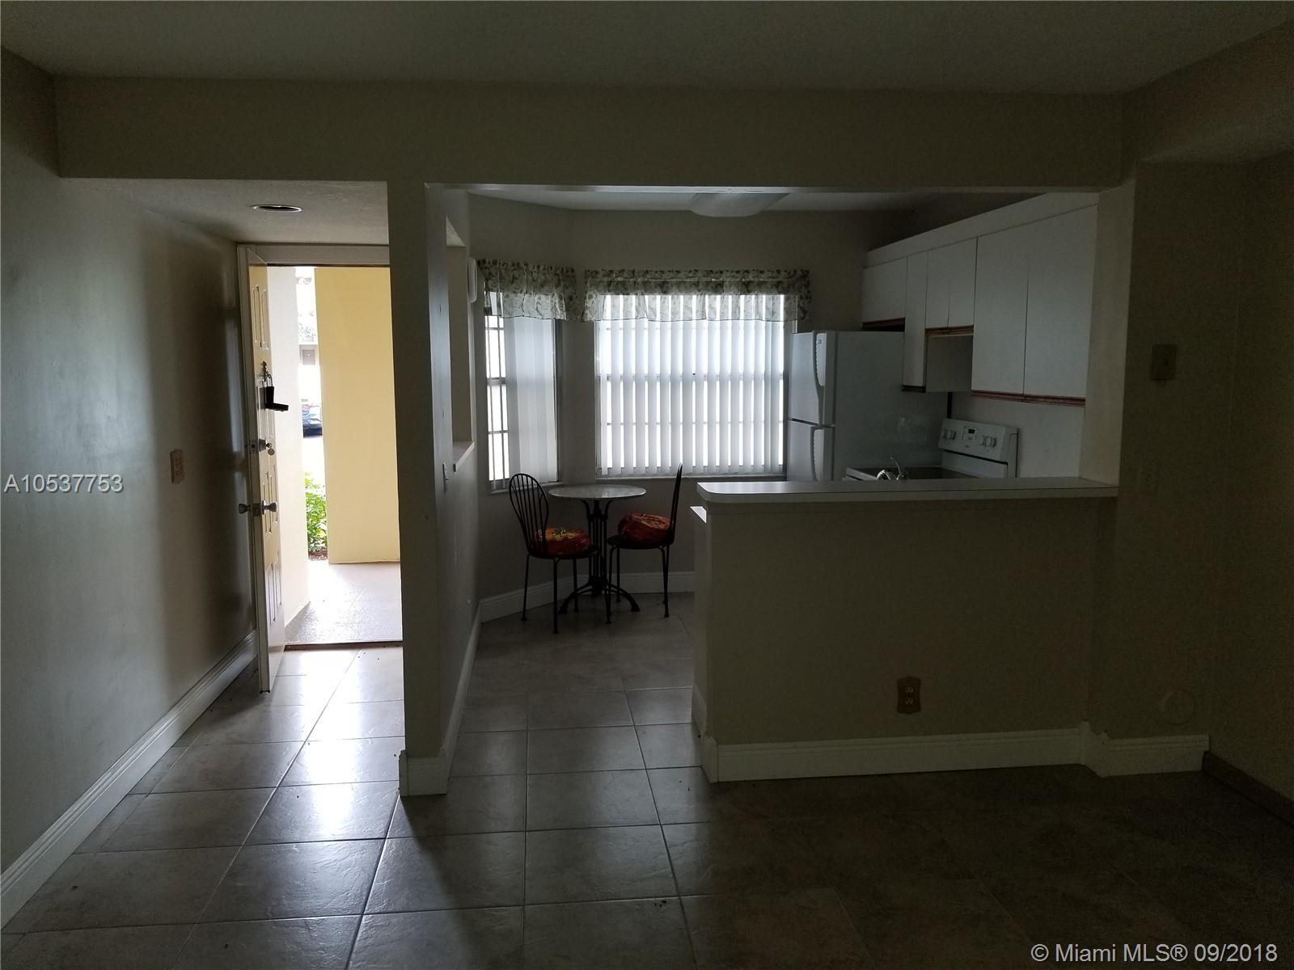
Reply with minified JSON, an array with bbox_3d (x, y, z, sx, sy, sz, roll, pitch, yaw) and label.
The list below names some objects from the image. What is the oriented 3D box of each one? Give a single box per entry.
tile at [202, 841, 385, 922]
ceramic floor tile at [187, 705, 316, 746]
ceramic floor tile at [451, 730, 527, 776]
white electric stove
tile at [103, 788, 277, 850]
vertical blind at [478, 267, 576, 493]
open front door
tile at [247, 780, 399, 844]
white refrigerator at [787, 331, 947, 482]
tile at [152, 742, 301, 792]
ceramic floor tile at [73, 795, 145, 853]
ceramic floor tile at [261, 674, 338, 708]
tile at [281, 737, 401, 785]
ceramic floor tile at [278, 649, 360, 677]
[{"bbox_3d":[-1.046,1.194,2.936,0.450,0.012,0.439,-1,8,-6],"label":"tile"},{"bbox_3d":[-1.651,1.034,4.200,0.450,0.010,0.450,-1,7,-7],"label":"ceramic floor tile"},{"bbox_3d":[-0.614,1.062,3.821,0.284,0.009,0.438,-1,7,-7],"label":"ceramic floor tile"},{"bbox_3d":[1.534,0.262,5.438,0.694,1.193,0.765,-1,7,-7],"label":"white electric stove"},{"bbox_3d":[-1.549,1.143,3.322,0.450,0.010,0.450,-1,7,-7],"label":"tile"},{"bbox_3d":[-0.708,-0.649,5.794,0.100,1.288,0.656,7,10,40],"label":"vertical blind"},{"bbox_3d":[-1.879,-0.080,4.775,0.045,2.028,0.750,-2,7,-15],"label":"open front door"},{"bbox_3d":[-1.100,1.138,3.374,0.450,0.010,0.450,-1,7,-7],"label":"tile"},{"bbox_3d":[1.354,-0.088,6.147,0.774,1.715,0.730,-1,7,-7],"label":"white refrigerator"},{"bbox_3d":[-1.593,1.084,3.749,0.450,0.012,0.439,-1,8,-6],"label":"tile"},{"bbox_3d":[-1.807,1.144,3.288,0.081,0.012,0.439,-1,8,-6],"label":"ceramic floor tile"},{"bbox_3d":[-1.702,0.979,4.639,0.450,0.010,0.450,-1,7,-7],"label":"ceramic floor tile"},{"bbox_3d":[-1.157,1.083,3.803,0.454,0.010,0.437,-1,7,-6],"label":"tile"},{"bbox_3d":[-1.755,0.926,5.030,0.432,0.010,0.437,-1,7,-6],"label":"ceramic floor tile"}]

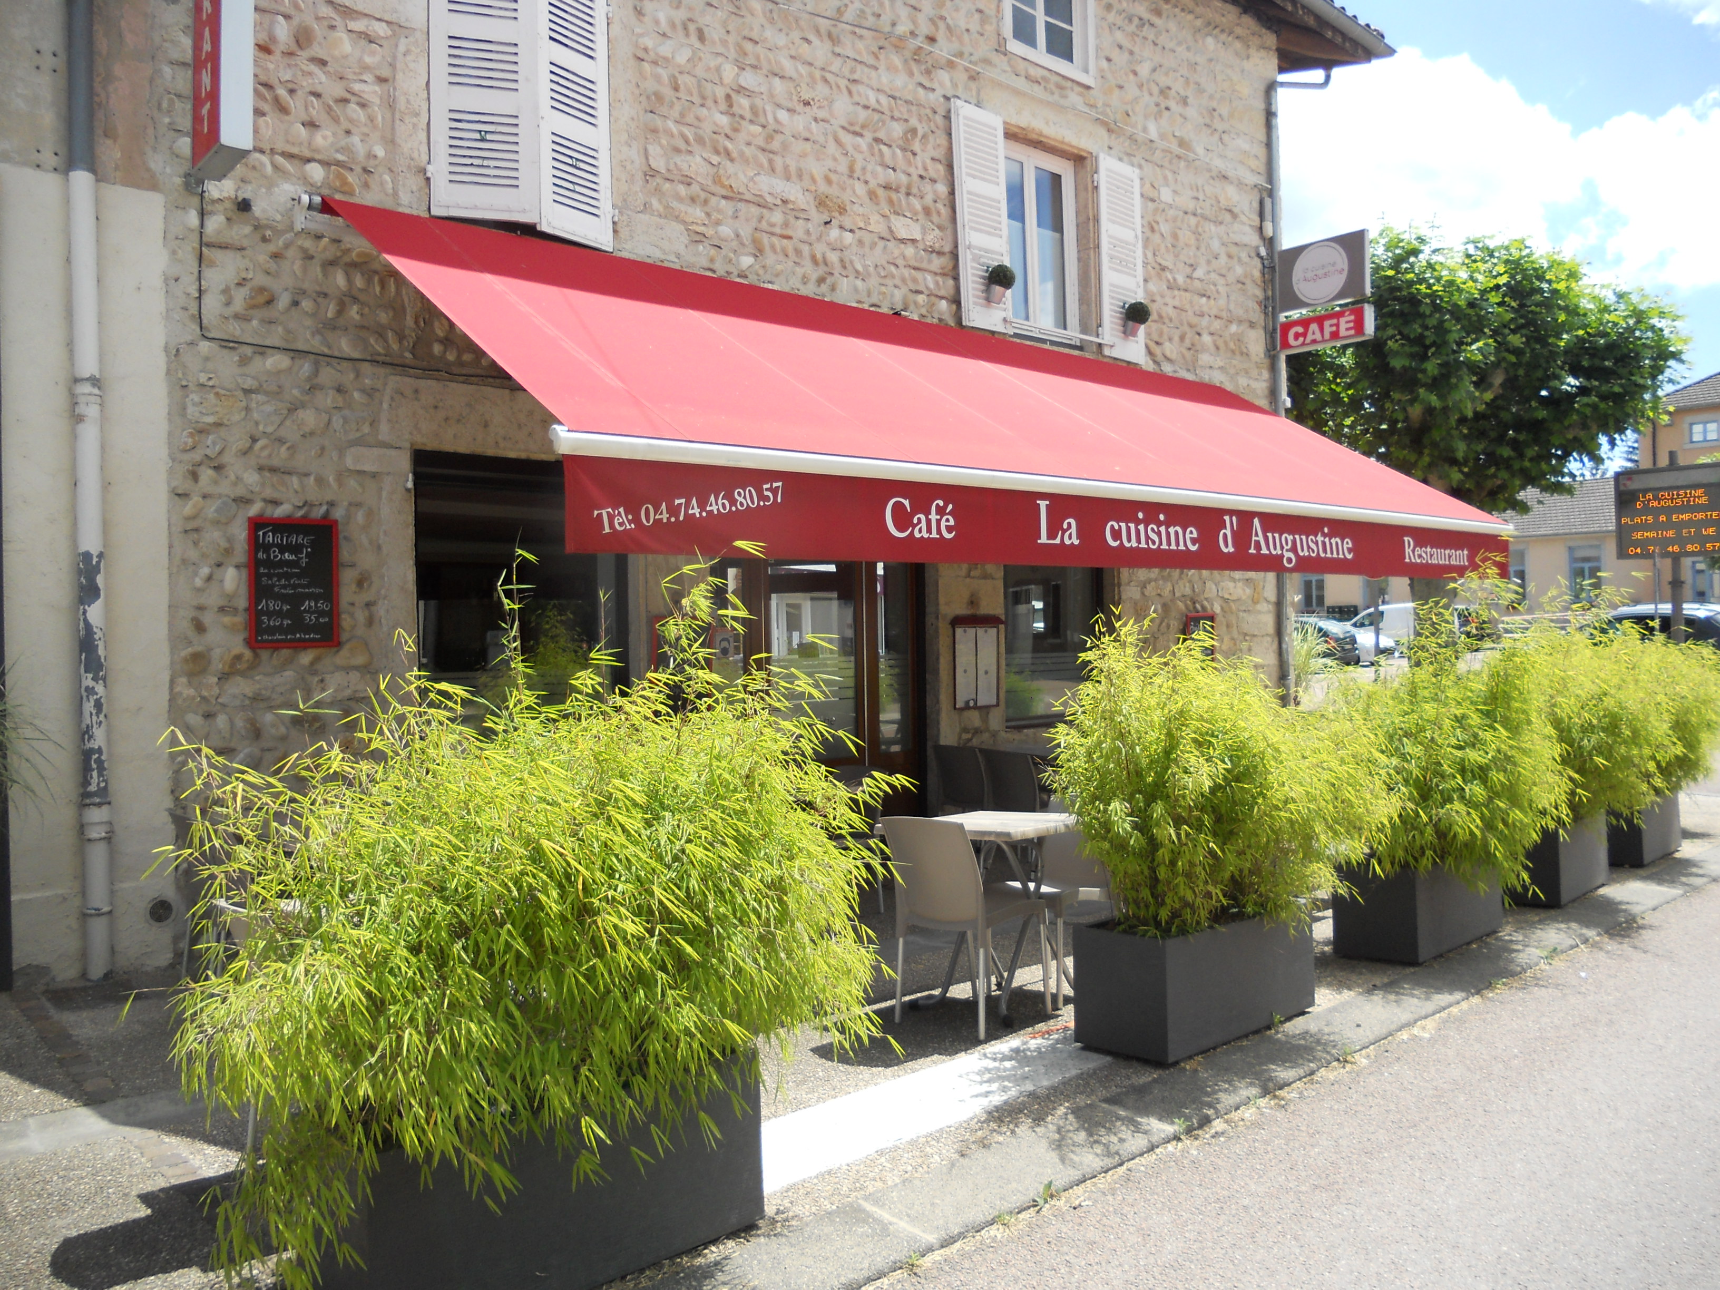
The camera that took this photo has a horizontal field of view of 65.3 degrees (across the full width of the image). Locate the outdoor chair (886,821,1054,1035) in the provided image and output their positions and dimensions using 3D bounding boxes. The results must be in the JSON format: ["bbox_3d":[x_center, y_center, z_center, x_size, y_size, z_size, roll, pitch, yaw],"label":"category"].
[{"bbox_3d":[0.433,1.072,5.321,0.460,0.820,0.560,-1,0,41],"label":"outdoor chair"}]

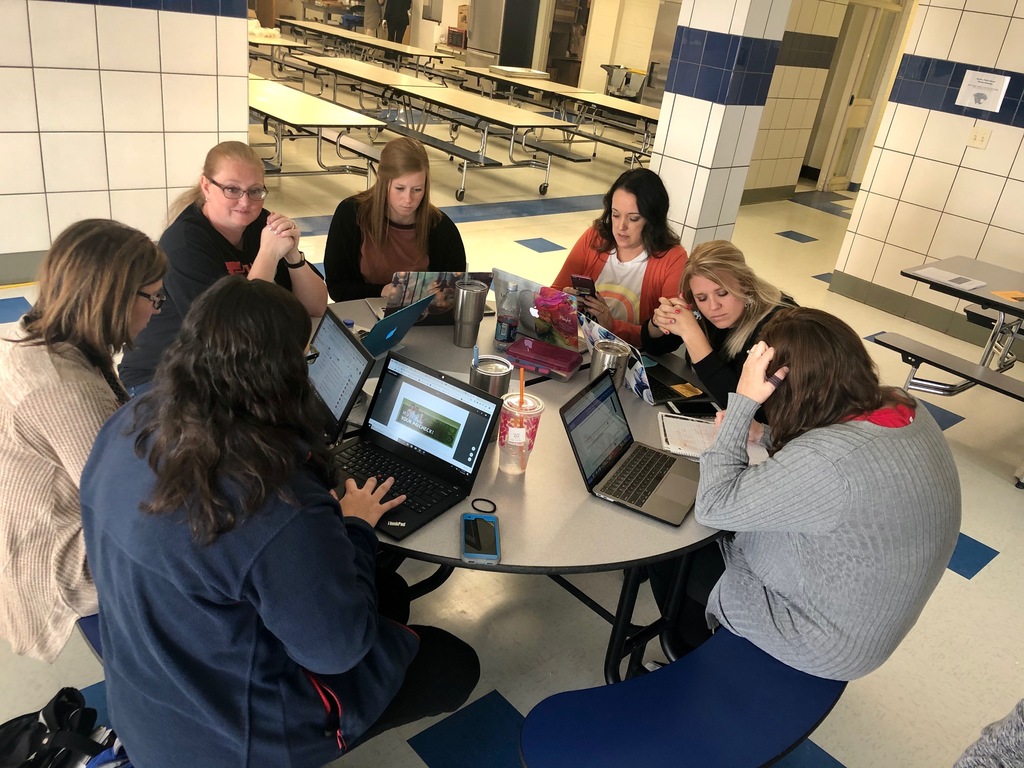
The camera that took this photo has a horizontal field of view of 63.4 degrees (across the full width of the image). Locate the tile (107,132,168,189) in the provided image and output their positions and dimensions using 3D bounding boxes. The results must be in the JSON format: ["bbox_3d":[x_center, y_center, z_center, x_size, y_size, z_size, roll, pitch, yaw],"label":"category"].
[{"bbox_3d":[-2.069,-1.228,4.564,0.305,0.305,0.012,-14,34,-39],"label":"tile"}]

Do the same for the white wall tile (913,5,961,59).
[{"bbox_3d":[2.817,-2.310,5.465,0.012,0.296,0.223,-15,34,-40],"label":"white wall tile"}]

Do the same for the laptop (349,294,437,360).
[{"bbox_3d":[-0.439,-0.171,2.387,0.318,0.205,0.304,19,27,21],"label":"laptop"}]

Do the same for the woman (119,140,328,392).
[{"bbox_3d":[-0.939,-0.146,2.709,0.740,1.240,0.550,20,28,23],"label":"woman"}]

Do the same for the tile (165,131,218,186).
[{"bbox_3d":[-1.806,-1.267,4.683,0.301,0.301,0.015,-14,34,-39],"label":"tile"}]

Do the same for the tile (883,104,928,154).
[{"bbox_3d":[2.700,-1.737,5.661,0.015,0.301,0.221,-15,34,-40],"label":"tile"}]

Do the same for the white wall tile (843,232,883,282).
[{"bbox_3d":[2.579,-0.921,6.055,0.015,0.301,0.221,-15,34,-40],"label":"white wall tile"}]

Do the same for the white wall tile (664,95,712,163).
[{"bbox_3d":[0.894,-1.289,4.199,0.012,0.302,0.226,-15,34,-40],"label":"white wall tile"}]

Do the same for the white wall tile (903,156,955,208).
[{"bbox_3d":[2.868,-1.373,5.691,0.012,0.302,0.304,-15,34,-40],"label":"white wall tile"}]

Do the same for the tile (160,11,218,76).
[{"bbox_3d":[-1.725,-1.811,4.420,0.301,0.301,0.015,-14,34,-39],"label":"tile"}]

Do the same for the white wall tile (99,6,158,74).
[{"bbox_3d":[-1.986,-1.782,4.298,0.305,0.305,0.012,-14,34,-39],"label":"white wall tile"}]

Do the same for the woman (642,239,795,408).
[{"bbox_3d":[0.620,0.114,2.636,0.700,1.190,0.500,-12,32,-37],"label":"woman"}]

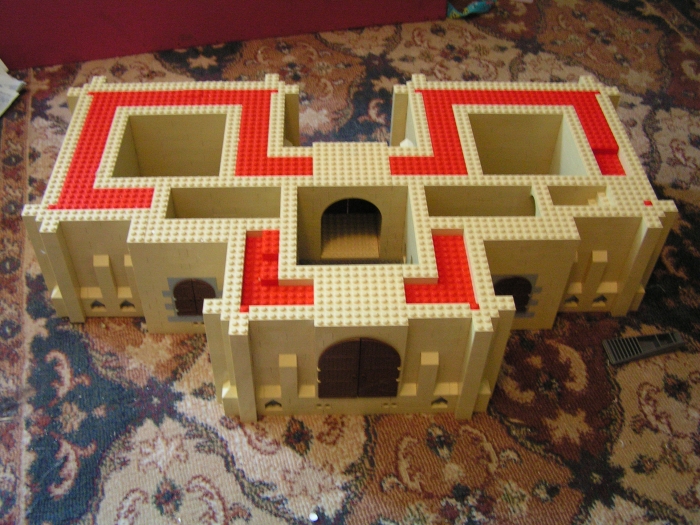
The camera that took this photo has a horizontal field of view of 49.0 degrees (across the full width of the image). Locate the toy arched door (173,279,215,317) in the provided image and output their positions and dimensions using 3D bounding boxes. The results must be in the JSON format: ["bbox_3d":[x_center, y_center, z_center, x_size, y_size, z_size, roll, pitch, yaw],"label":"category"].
[{"bbox_3d":[-0.156,0.033,0.778,0.043,0.056,0.009,-1,46,-2],"label":"toy arched door"}]

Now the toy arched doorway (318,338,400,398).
[{"bbox_3d":[0.009,0.094,0.699,0.074,0.091,0.009,-1,46,-2],"label":"toy arched doorway"}]

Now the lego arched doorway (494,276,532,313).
[{"bbox_3d":[0.167,0.030,0.791,0.043,0.056,0.009,-1,46,-2],"label":"lego arched doorway"}]

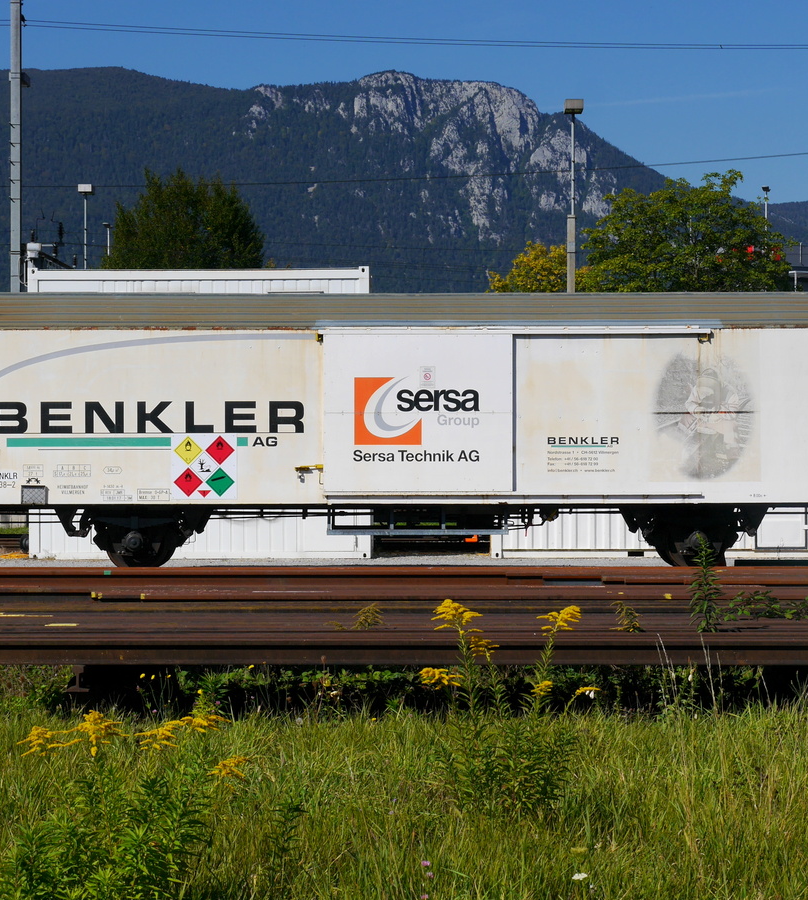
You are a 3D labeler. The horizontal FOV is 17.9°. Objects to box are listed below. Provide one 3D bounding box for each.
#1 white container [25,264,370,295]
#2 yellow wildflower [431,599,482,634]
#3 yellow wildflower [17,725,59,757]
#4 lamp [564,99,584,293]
[{"bbox_3d":[-3.651,-1.956,46.720,6.060,2.590,2.440,0,-1,0],"label":"white container"},{"bbox_3d":[0.221,0.701,10.800,0.220,0.152,0.190,0,-1,0],"label":"yellow wildflower"},{"bbox_3d":[-1.200,0.951,8.400,0.138,0.105,0.130,0,0,0],"label":"yellow wildflower"},{"bbox_3d":[4.335,-3.481,66.000,0.500,11.120,0.500,0,-1,0],"label":"lamp"}]

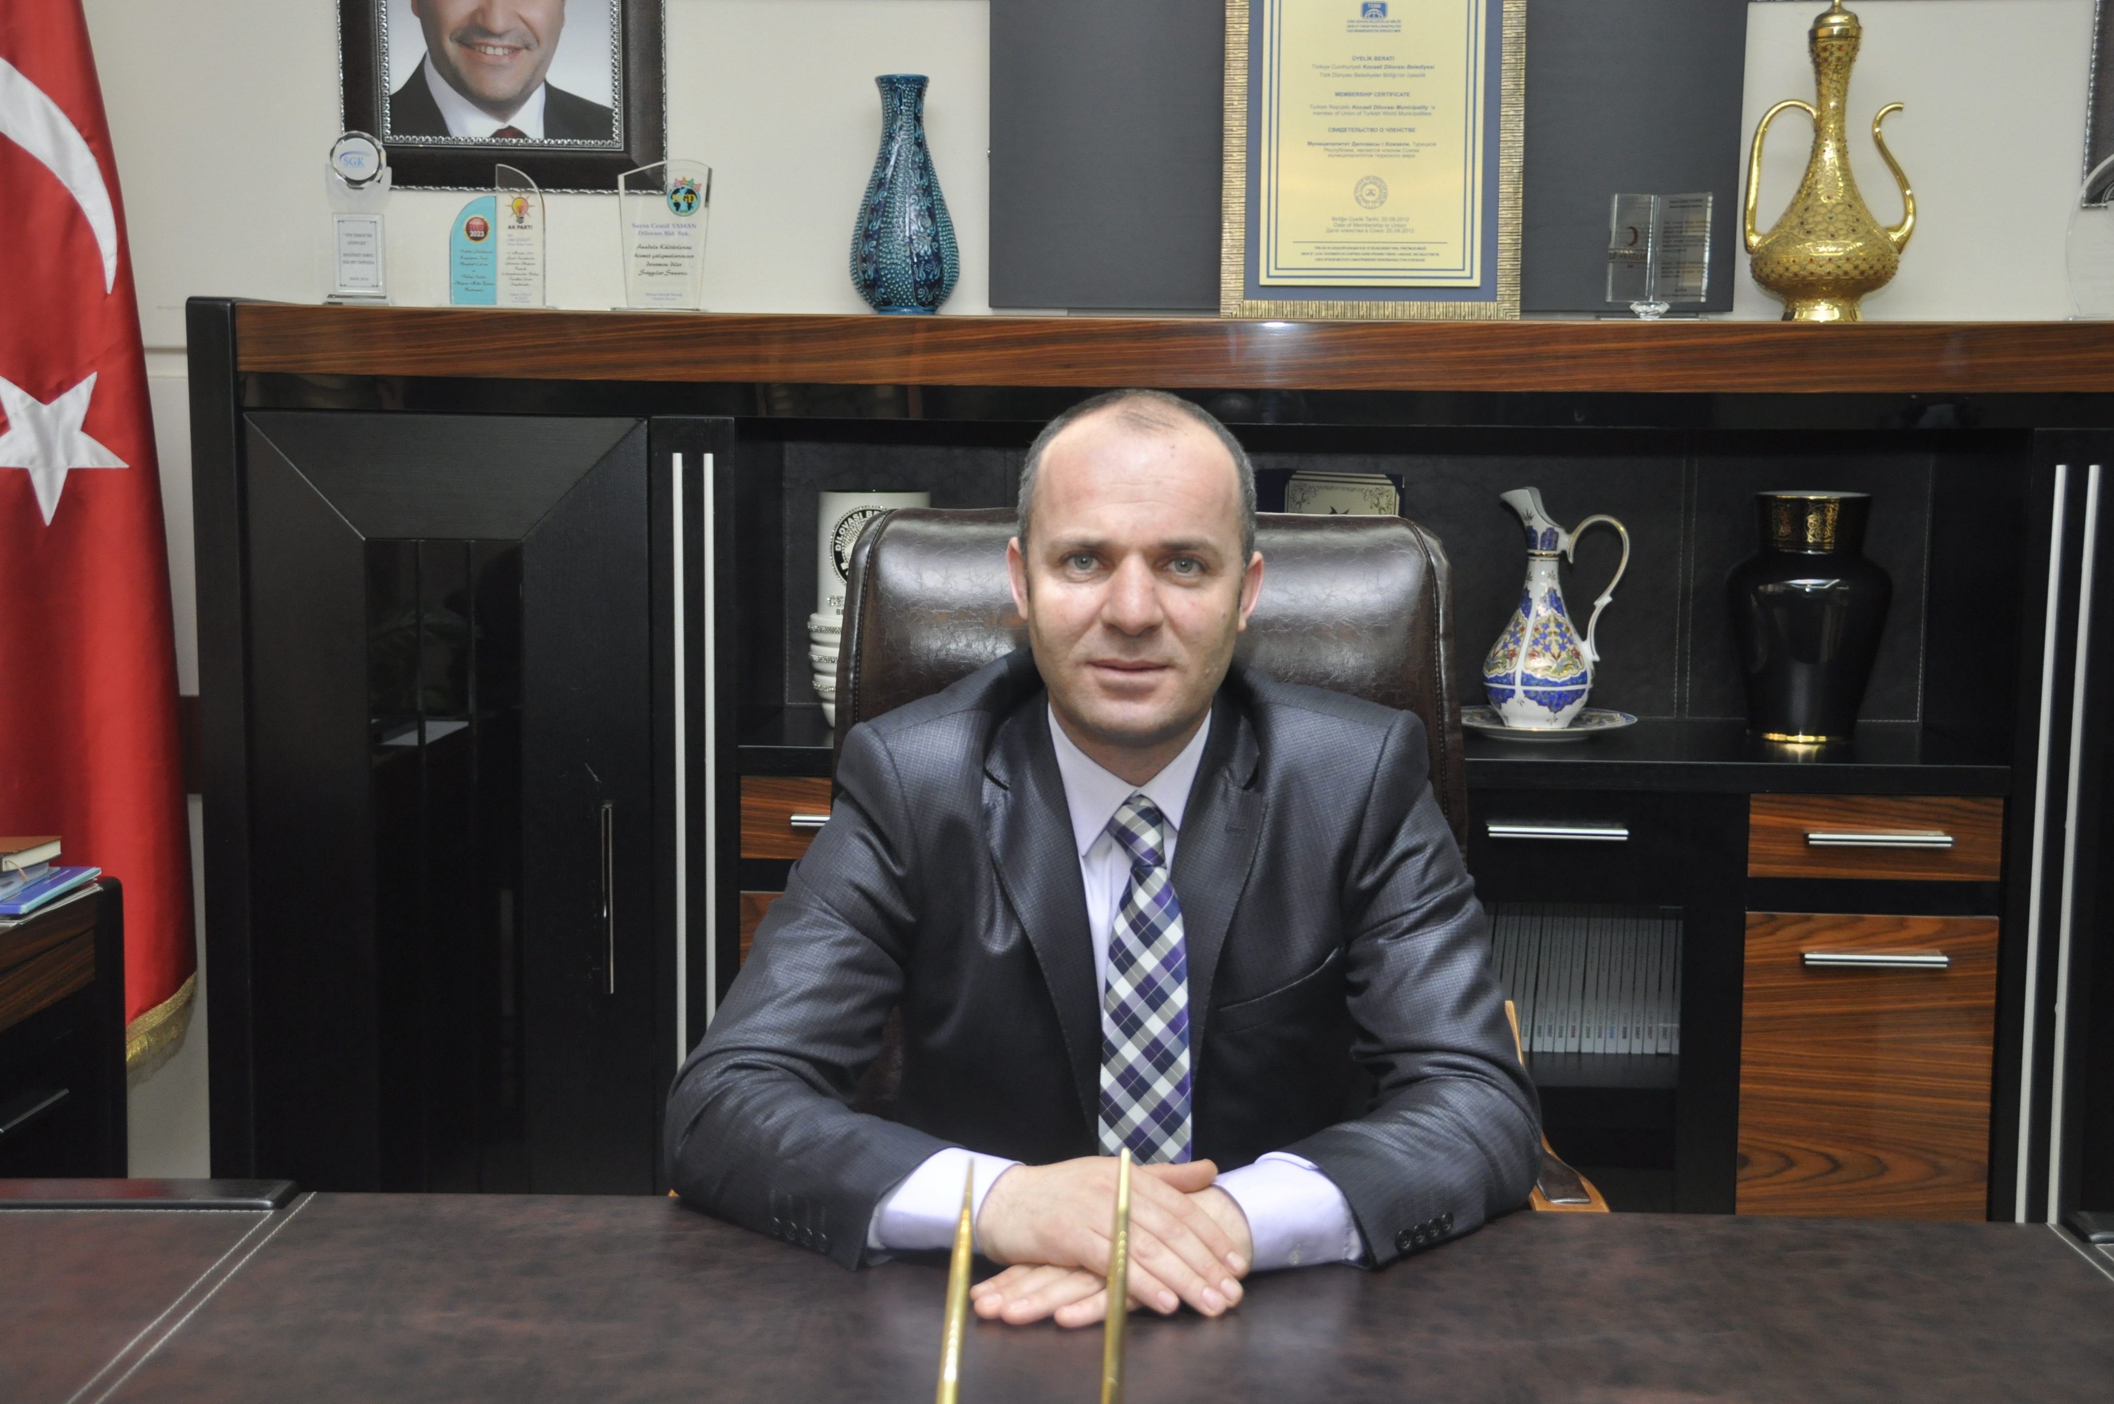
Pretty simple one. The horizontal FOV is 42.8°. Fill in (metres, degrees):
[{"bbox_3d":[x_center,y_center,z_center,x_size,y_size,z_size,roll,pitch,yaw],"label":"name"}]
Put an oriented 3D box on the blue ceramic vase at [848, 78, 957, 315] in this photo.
[{"bbox_3d":[-0.181,-0.598,3.189,0.129,0.285,0.129,1,7,2],"label":"blue ceramic vase"}]

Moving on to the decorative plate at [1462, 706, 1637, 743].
[{"bbox_3d":[0.583,0.029,3.273,0.242,0.026,0.242,1,7,2],"label":"decorative plate"}]

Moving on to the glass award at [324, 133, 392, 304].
[{"bbox_3d":[-0.825,-0.570,3.185,0.078,0.201,0.055,1,7,2],"label":"glass award"}]

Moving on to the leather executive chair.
[{"bbox_3d":[0.057,0.443,1.937,0.660,1.140,0.730,1,7,5],"label":"leather executive chair"}]

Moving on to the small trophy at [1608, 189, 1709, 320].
[{"bbox_3d":[0.699,-0.518,3.138,0.127,0.150,0.060,1,7,2],"label":"small trophy"}]

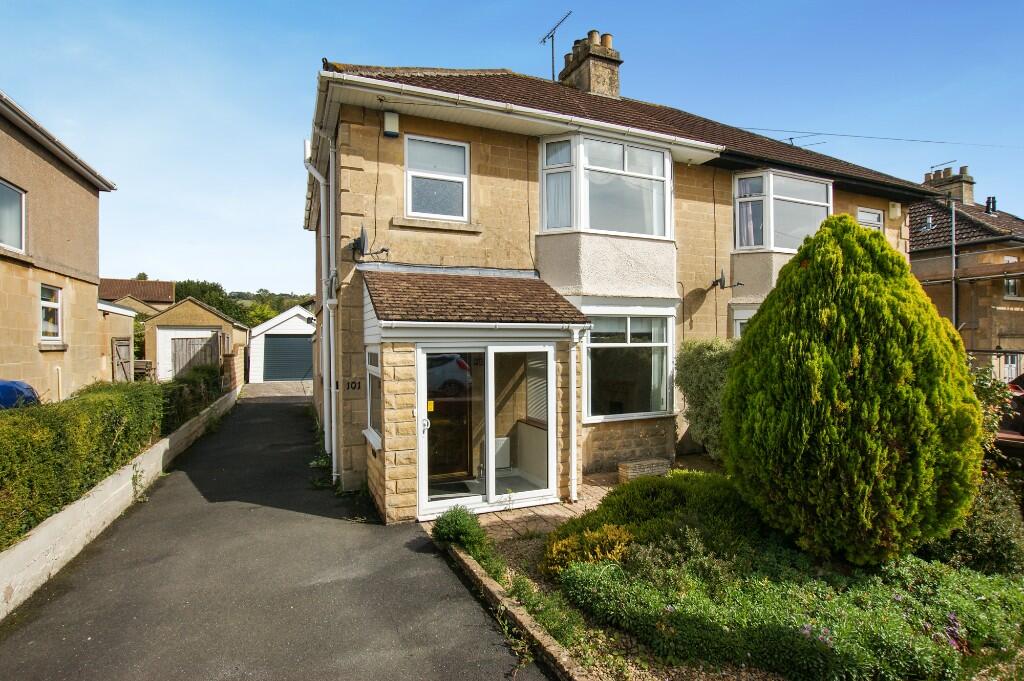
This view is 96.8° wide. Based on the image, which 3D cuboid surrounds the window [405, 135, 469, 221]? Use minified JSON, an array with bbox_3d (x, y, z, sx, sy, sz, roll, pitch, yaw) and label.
[{"bbox_3d":[-1.101,-2.352,6.709,0.980,1.220,0.090,0,0,-21],"label":"window"}]

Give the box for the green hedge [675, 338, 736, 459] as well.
[{"bbox_3d":[3.661,1.030,8.100,1.250,2.080,1.050,0,0,-21],"label":"green hedge"}]

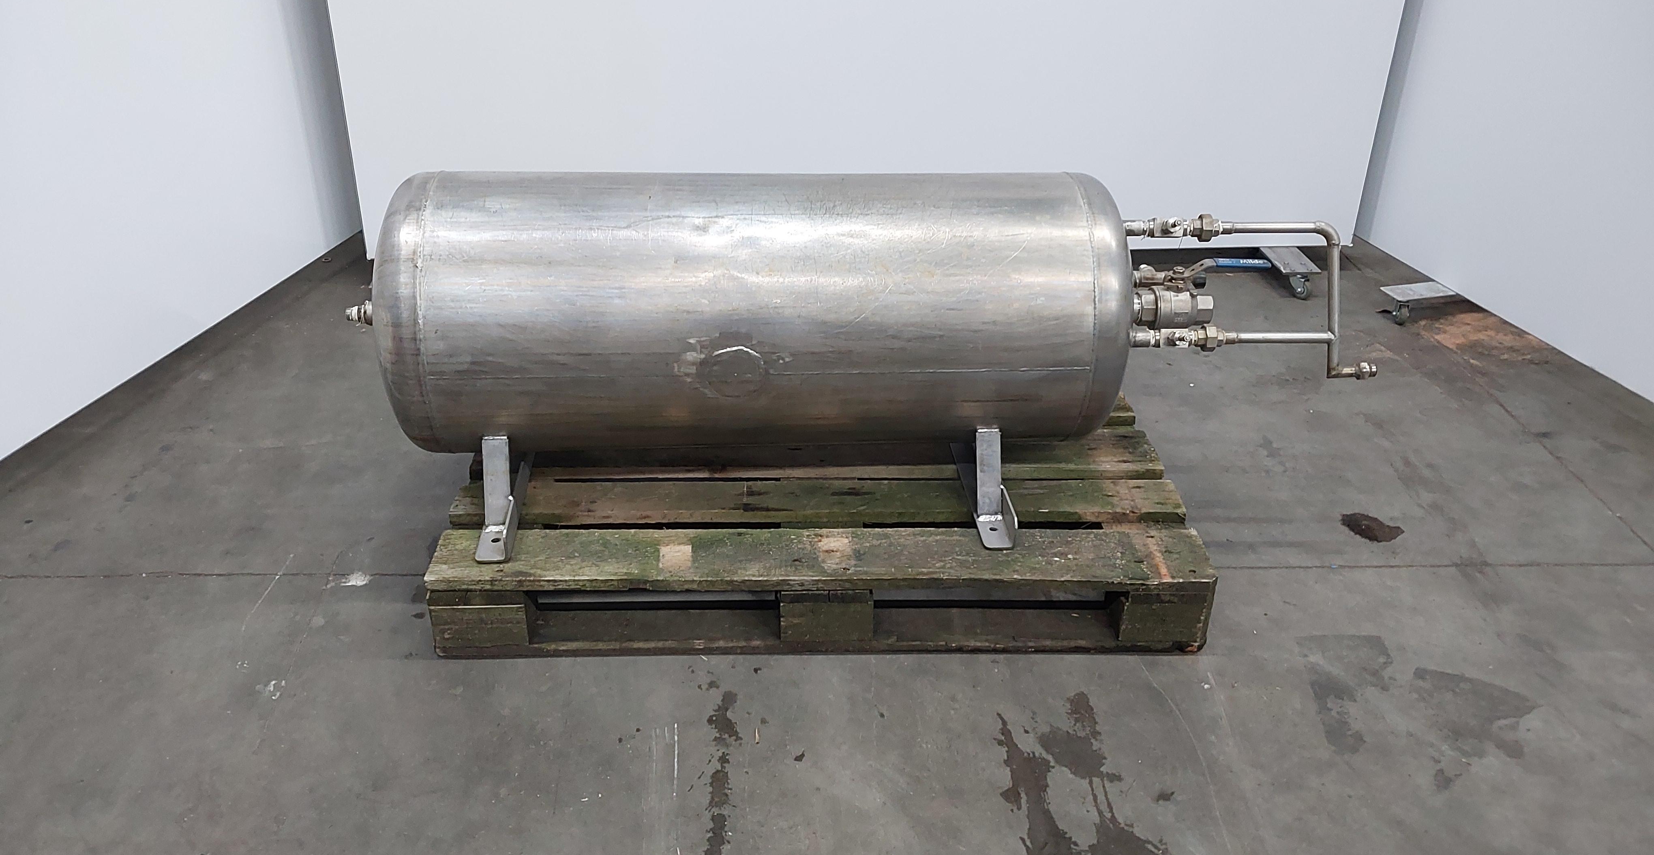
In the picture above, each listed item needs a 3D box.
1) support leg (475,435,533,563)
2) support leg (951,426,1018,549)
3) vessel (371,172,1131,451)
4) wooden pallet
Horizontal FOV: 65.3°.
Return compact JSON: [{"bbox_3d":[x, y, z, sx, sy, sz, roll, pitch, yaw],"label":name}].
[{"bbox_3d":[-0.530,-0.014,2.200,0.050,0.138,0.650,-1,29,-5],"label":"support leg"},{"bbox_3d":[0.248,-0.026,2.267,0.050,0.138,0.650,-1,29,-5],"label":"support leg"},{"bbox_3d":[-0.110,-0.193,2.146,1.214,0.452,0.452,-1,29,-5],"label":"vessel"},{"bbox_3d":[-0.015,0.098,2.318,1.200,0.144,0.800,0,29,-3],"label":"wooden pallet"}]

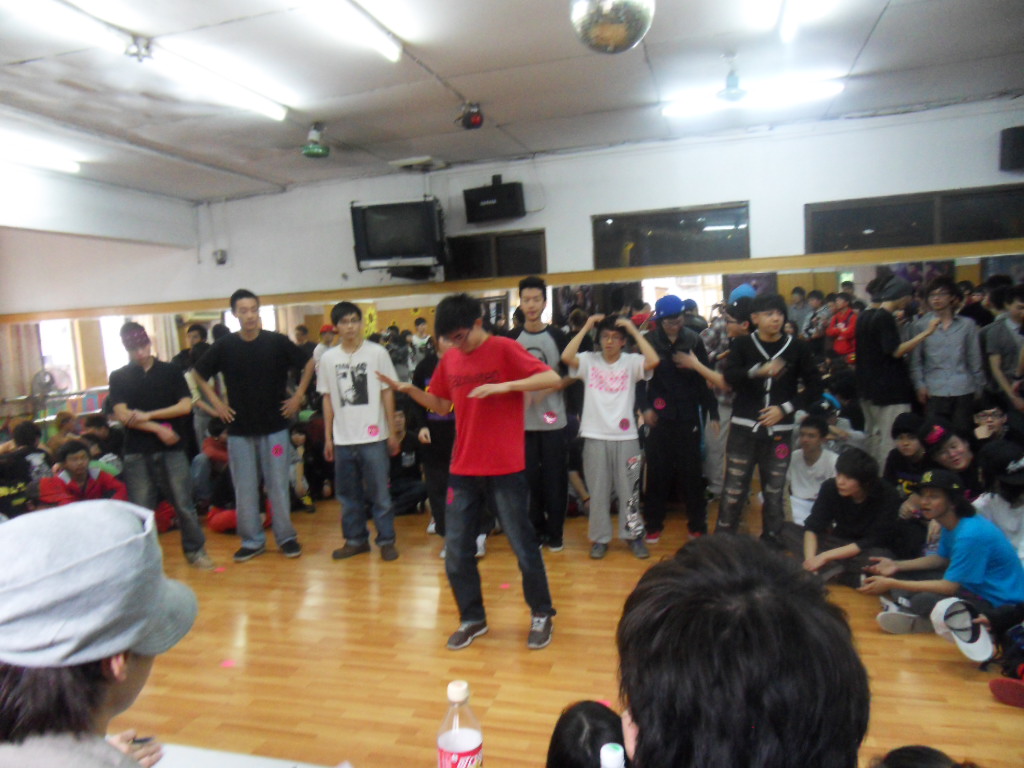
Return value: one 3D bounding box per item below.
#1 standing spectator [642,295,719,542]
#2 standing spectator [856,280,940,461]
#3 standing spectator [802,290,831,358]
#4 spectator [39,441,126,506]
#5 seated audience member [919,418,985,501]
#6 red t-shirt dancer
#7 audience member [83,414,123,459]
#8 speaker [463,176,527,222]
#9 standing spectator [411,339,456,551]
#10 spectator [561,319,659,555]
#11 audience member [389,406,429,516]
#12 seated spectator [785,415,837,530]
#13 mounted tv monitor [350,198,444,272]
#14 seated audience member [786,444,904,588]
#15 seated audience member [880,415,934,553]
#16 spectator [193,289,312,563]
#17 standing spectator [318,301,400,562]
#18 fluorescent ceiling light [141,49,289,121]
[{"bbox_3d":[1.187,0.236,5.000,0.500,1.680,0.360,-1,5,19],"label":"standing spectator"},{"bbox_3d":[2.794,0.094,5.200,0.550,1.720,0.450,-7,6,-38],"label":"standing spectator"},{"bbox_3d":[3.626,-0.217,8.400,0.500,1.720,0.340,1,6,38],"label":"standing spectator"},{"bbox_3d":[-3.522,0.859,5.850,0.630,0.760,0.700,-5,5,-23],"label":"spectator"},{"bbox_3d":[2.550,0.611,4.100,0.520,0.850,0.600,1,6,40],"label":"seated audience member"},{"bbox_3d":[-0.199,0.400,3.400,0.780,1.650,0.550,-1,5,24],"label":"red t-shirt dancer"},{"bbox_3d":[-4.095,0.758,7.100,0.520,0.820,0.650,-6,5,-30],"label":"audience member"},{"bbox_3d":[-0.145,-1.560,6.070,0.490,0.300,0.240,-1,15,24],"label":"speaker"},{"bbox_3d":[-0.422,0.366,4.950,0.520,1.620,0.360,-3,5,-3],"label":"standing spectator"},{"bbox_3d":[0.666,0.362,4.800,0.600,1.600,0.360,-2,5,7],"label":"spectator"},{"bbox_3d":[-0.906,0.615,6.100,0.550,0.870,0.600,-3,5,-6],"label":"audience member"},{"bbox_3d":[1.989,0.607,4.700,0.550,0.820,0.600,0,5,34],"label":"seated spectator"},{"bbox_3d":[-1.081,-1.480,6.994,0.770,0.610,0.500,-2,11,6],"label":"mounted tv monitor"},{"bbox_3d":[1.851,0.699,3.930,0.660,0.770,0.660,-7,6,-41],"label":"seated audience member"},{"bbox_3d":[2.500,0.603,4.500,0.550,0.850,0.750,-1,5,27],"label":"seated audience member"},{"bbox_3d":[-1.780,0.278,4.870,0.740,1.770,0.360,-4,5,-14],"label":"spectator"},{"bbox_3d":[-1.048,0.320,4.880,0.510,1.730,0.340,-4,5,-6],"label":"standing spectator"},{"bbox_3d":[-1.661,-1.720,4.141,0.100,0.080,1.220,-2,5,15],"label":"fluorescent ceiling light"}]

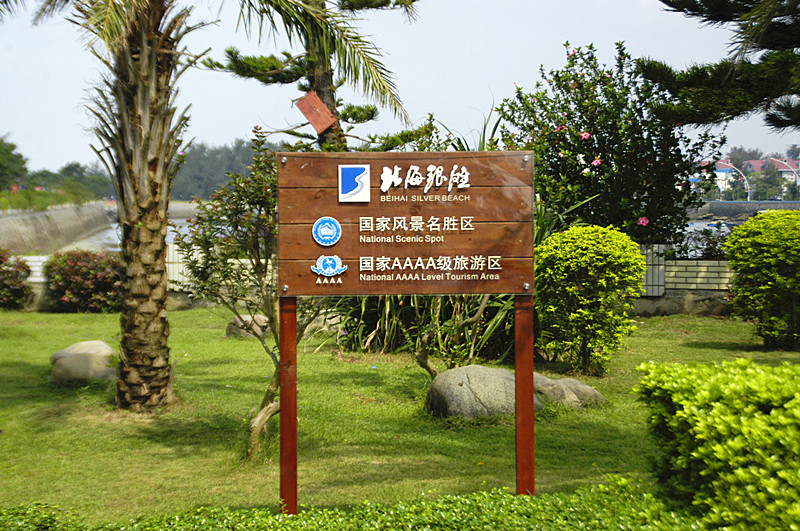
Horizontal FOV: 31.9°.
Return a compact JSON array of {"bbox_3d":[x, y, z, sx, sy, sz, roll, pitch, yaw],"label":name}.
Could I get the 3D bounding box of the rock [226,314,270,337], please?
[{"bbox_3d":[-1.539,0.630,14.200,0.480,0.230,0.400,0,3,0],"label":"rock"}]

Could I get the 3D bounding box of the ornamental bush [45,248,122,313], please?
[{"bbox_3d":[-3.621,0.174,16.200,1.030,0.750,0.880,0,3,0],"label":"ornamental bush"}]

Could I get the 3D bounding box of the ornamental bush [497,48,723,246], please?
[{"bbox_3d":[2.128,-0.711,14.200,2.200,2.950,2.000,0,3,0],"label":"ornamental bush"}]

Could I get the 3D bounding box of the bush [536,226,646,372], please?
[{"bbox_3d":[1.586,0.276,11.700,0.920,1.220,0.920,0,3,0],"label":"bush"}]

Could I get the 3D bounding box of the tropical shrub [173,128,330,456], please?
[{"bbox_3d":[-0.833,0.148,7.950,0.940,1.860,0.900,0,3,0],"label":"tropical shrub"}]

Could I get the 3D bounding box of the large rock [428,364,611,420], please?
[{"bbox_3d":[0.793,0.852,9.600,1.220,0.330,0.660,-1,3,-9],"label":"large rock"}]

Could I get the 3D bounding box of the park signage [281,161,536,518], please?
[{"bbox_3d":[0.030,0.321,6.420,1.190,1.690,0.100,0,3,0],"label":"park signage"}]

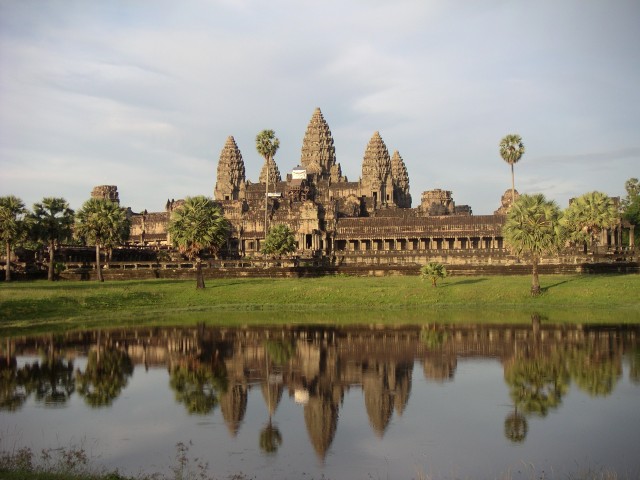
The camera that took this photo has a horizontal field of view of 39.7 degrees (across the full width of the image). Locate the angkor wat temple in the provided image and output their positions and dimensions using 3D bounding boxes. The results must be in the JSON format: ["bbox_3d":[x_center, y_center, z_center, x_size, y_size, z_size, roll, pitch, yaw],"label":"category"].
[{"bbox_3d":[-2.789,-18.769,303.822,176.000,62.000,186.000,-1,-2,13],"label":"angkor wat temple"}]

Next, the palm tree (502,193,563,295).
[{"bbox_3d":[19.080,0.358,79.500,5.285,9.226,5.285,-1,-2,0],"label":"palm tree"}]

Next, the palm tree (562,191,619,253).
[{"bbox_3d":[35.792,-2.142,117.000,7.119,8.767,7.119,-1,-2,0],"label":"palm tree"}]

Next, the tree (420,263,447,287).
[{"bbox_3d":[10.615,3.250,83.000,2.432,2.291,2.432,-1,-2,0],"label":"tree"}]

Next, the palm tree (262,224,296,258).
[{"bbox_3d":[-6.662,0.329,146.000,5.593,6.087,5.593,-1,-2,0],"label":"palm tree"}]

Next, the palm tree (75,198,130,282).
[{"bbox_3d":[-24.620,0.056,100.000,5.972,9.465,5.972,-1,-2,0],"label":"palm tree"}]

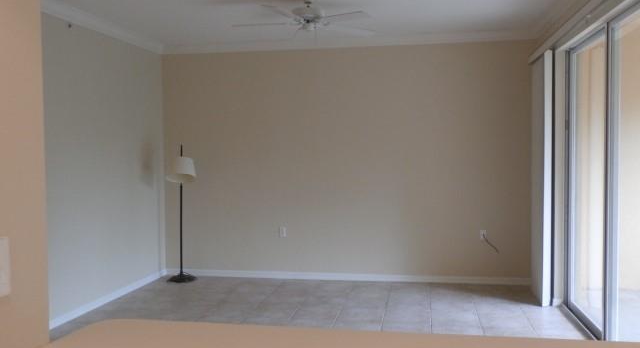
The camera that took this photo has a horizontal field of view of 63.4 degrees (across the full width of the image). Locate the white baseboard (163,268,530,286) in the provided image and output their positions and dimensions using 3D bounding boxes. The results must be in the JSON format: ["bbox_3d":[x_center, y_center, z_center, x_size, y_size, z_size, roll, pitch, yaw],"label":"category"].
[{"bbox_3d":[0.233,1.181,5.959,4.258,0.087,0.020,0,2,9],"label":"white baseboard"}]

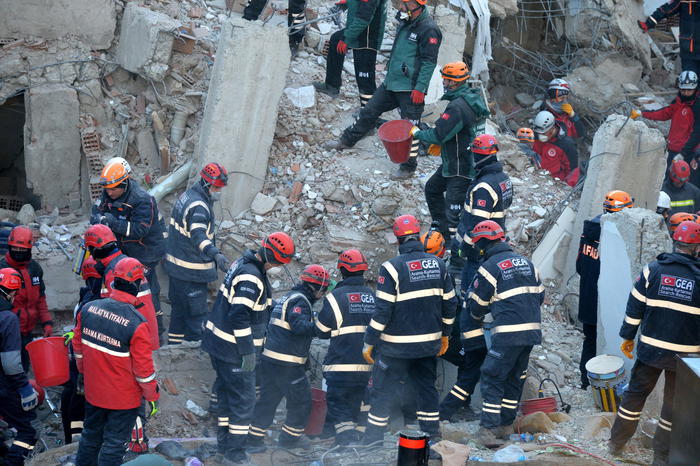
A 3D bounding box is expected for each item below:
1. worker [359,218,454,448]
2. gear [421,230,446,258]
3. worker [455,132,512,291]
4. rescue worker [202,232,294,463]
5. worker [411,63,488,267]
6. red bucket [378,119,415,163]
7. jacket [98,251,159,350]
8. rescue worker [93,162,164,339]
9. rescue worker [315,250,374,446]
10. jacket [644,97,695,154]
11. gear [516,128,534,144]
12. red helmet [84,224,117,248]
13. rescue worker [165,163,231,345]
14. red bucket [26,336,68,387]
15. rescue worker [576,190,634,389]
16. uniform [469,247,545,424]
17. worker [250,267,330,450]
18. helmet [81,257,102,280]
[{"bbox_3d":[0.476,0.772,31.100,0.740,1.840,0.520,-4,11,-20],"label":"worker"},{"bbox_3d":[0.692,0.095,32.200,0.270,0.170,0.220,35,29,21],"label":"gear"},{"bbox_3d":[1.170,0.048,33.800,0.550,1.780,0.600,6,12,27],"label":"worker"},{"bbox_3d":[-0.791,0.901,30.600,0.650,1.760,0.540,-5,16,-17],"label":"rescue worker"},{"bbox_3d":[0.928,-0.651,35.900,0.720,1.830,0.620,3,11,15],"label":"worker"},{"bbox_3d":[0.444,-0.831,36.300,0.340,0.310,0.340,-4,37,3],"label":"red bucket"},{"bbox_3d":[-1.869,0.570,32.800,0.420,0.830,0.580,9,14,41],"label":"jacket"},{"bbox_3d":[-1.994,0.194,35.000,0.620,1.700,0.550,14,20,42],"label":"rescue worker"},{"bbox_3d":[-0.020,0.919,31.200,0.620,1.600,0.600,-7,12,-32],"label":"rescue worker"},{"bbox_3d":[3.587,-1.214,43.500,0.660,0.660,0.380,4,15,14],"label":"jacket"},{"bbox_3d":[2.054,-1.132,45.500,0.220,0.170,0.280,0,11,0],"label":"gear"},{"bbox_3d":[-2.020,0.028,31.500,0.280,0.170,0.225,5,15,37],"label":"red helmet"},{"bbox_3d":[-1.381,0.231,35.200,0.550,1.800,0.600,-6,12,-27],"label":"rescue worker"},{"bbox_3d":[-2.327,0.995,30.200,0.340,0.300,0.340,-9,-16,-3],"label":"red bucket"},{"bbox_3d":[2.283,0.512,34.600,0.580,1.740,0.480,12,19,39],"label":"rescue worker"},{"bbox_3d":[1.244,0.820,31.100,0.620,1.470,0.520,-10,18,-32],"label":"uniform"},{"bbox_3d":[-0.482,0.985,31.000,0.680,1.500,0.580,-5,12,-25],"label":"worker"},{"bbox_3d":[-2.080,0.291,31.900,0.280,0.170,0.220,1,13,38],"label":"helmet"}]

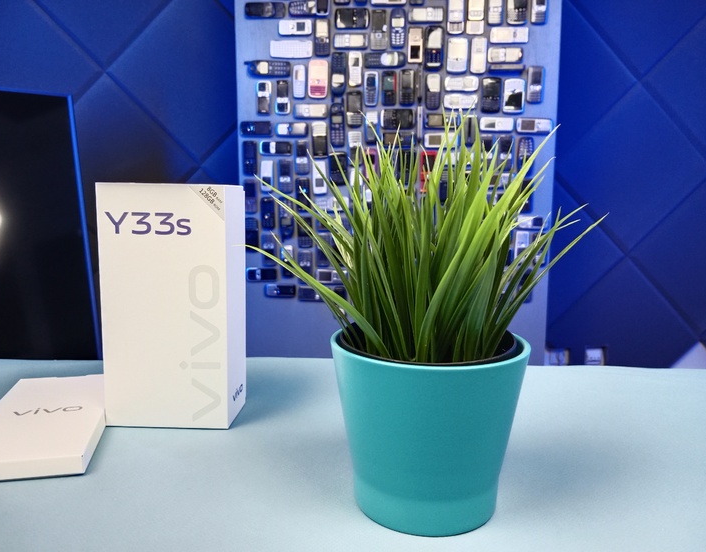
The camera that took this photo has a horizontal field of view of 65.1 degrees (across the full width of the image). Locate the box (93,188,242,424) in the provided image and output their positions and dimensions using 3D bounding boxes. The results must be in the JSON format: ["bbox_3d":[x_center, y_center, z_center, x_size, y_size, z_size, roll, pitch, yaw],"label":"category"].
[{"bbox_3d":[-0.135,0.021,0.425,0.093,0.178,0.053,1,7,3],"label":"box"}]

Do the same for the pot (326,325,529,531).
[{"bbox_3d":[0.041,0.081,0.308,0.107,0.090,0.107,1,7,0],"label":"pot"}]

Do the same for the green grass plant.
[{"bbox_3d":[0.042,-0.021,0.297,0.192,0.130,0.170,1,7,0],"label":"green grass plant"}]

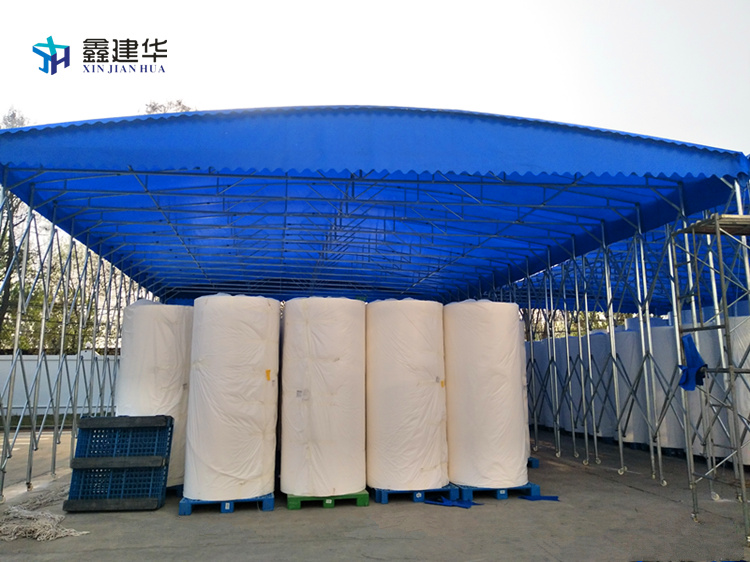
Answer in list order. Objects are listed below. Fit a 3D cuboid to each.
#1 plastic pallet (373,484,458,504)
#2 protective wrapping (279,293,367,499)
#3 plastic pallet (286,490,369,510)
[{"bbox_3d":[0.500,3.045,8.296,1.140,0.155,1.120,2,-10,-12],"label":"plastic pallet"},{"bbox_3d":[-0.724,1.618,8.155,1.200,2.630,1.200,1,-10,-10],"label":"protective wrapping"},{"bbox_3d":[-0.697,2.994,7.945,1.072,0.155,1.120,1,-10,-10],"label":"plastic pallet"}]

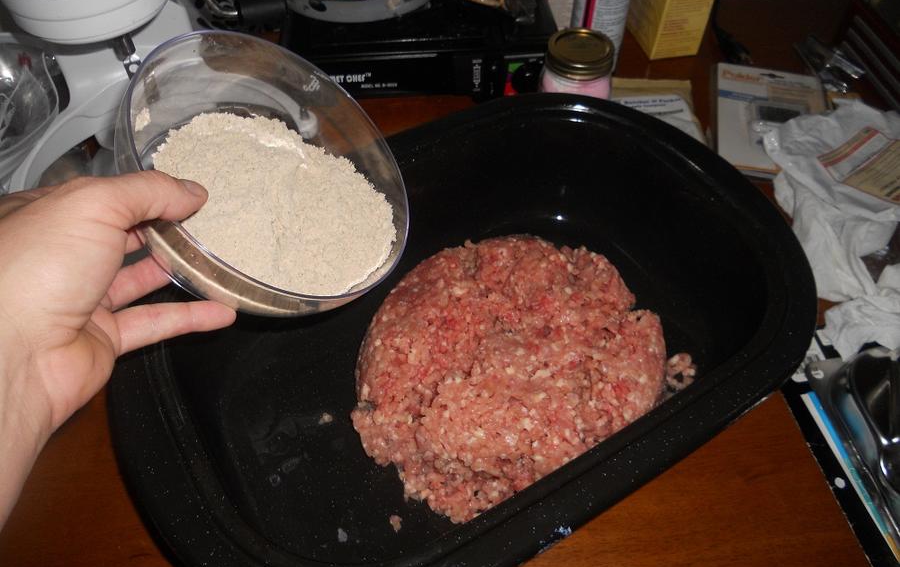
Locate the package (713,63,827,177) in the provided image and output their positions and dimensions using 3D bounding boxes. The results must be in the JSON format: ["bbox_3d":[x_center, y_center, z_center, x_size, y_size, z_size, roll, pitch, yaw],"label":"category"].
[{"bbox_3d":[0.398,-0.204,0.865,0.133,0.027,0.205,11,51,9],"label":"package"}]

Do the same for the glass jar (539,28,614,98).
[{"bbox_3d":[0.142,-0.215,0.805,0.080,0.128,0.080,0,50,0],"label":"glass jar"}]

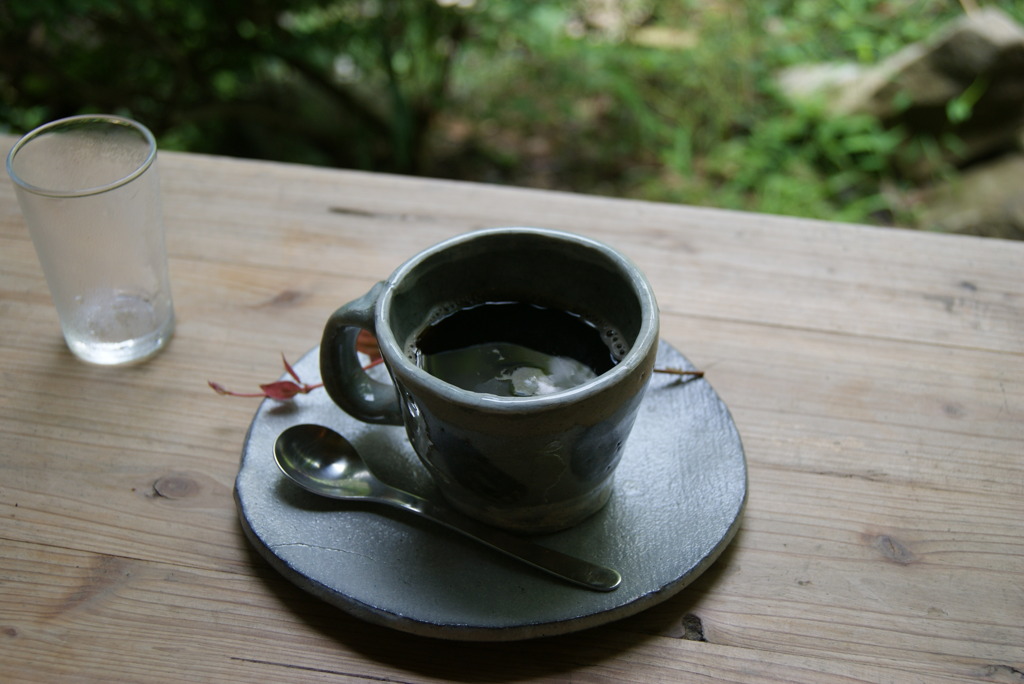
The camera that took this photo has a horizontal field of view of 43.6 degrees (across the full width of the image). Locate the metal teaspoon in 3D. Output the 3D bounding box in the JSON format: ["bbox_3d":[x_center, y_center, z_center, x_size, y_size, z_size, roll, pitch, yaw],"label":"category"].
[{"bbox_3d":[-0.026,0.060,0.466,0.141,0.016,0.031,18,43,17],"label":"metal teaspoon"}]

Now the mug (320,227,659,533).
[{"bbox_3d":[-0.011,0.016,0.472,0.122,0.077,0.097,8,41,6],"label":"mug"}]

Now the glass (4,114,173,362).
[{"bbox_3d":[-0.170,-0.040,0.533,0.057,0.090,0.057,3,41,0],"label":"glass"}]

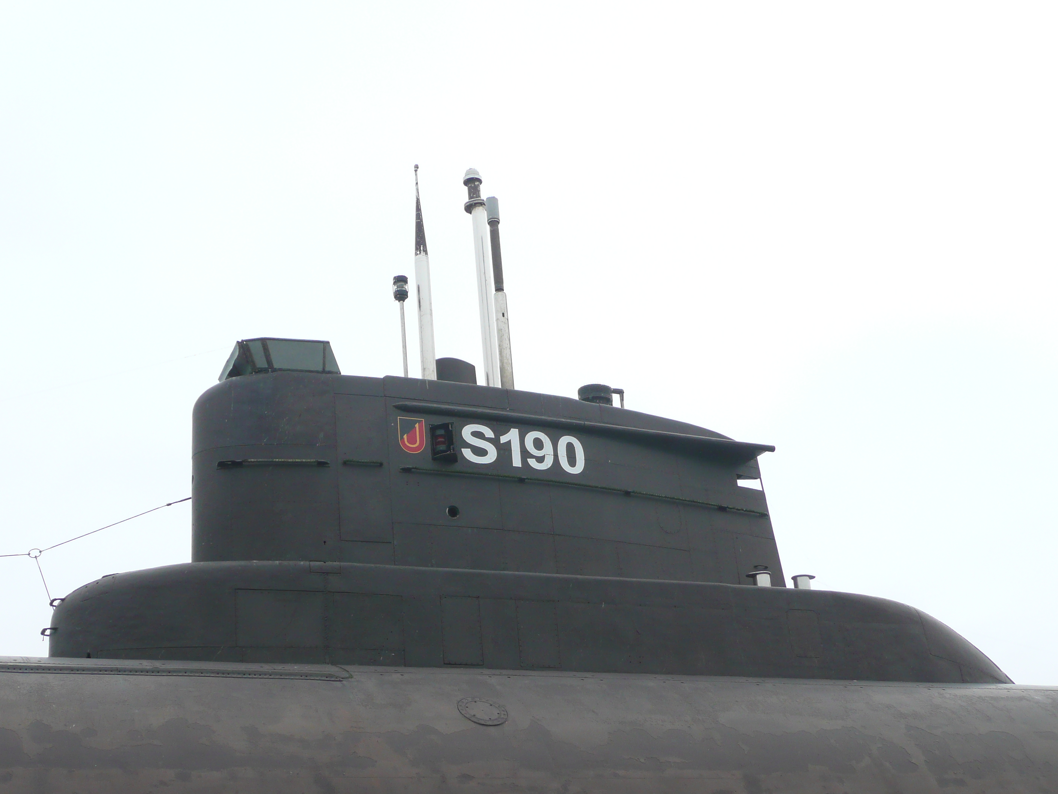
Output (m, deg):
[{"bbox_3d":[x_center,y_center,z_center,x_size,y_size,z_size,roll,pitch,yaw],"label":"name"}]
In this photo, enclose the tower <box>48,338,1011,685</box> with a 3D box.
[{"bbox_3d":[0.797,1.777,19.473,13.170,4.020,2.300,6,-25,-26],"label":"tower"}]

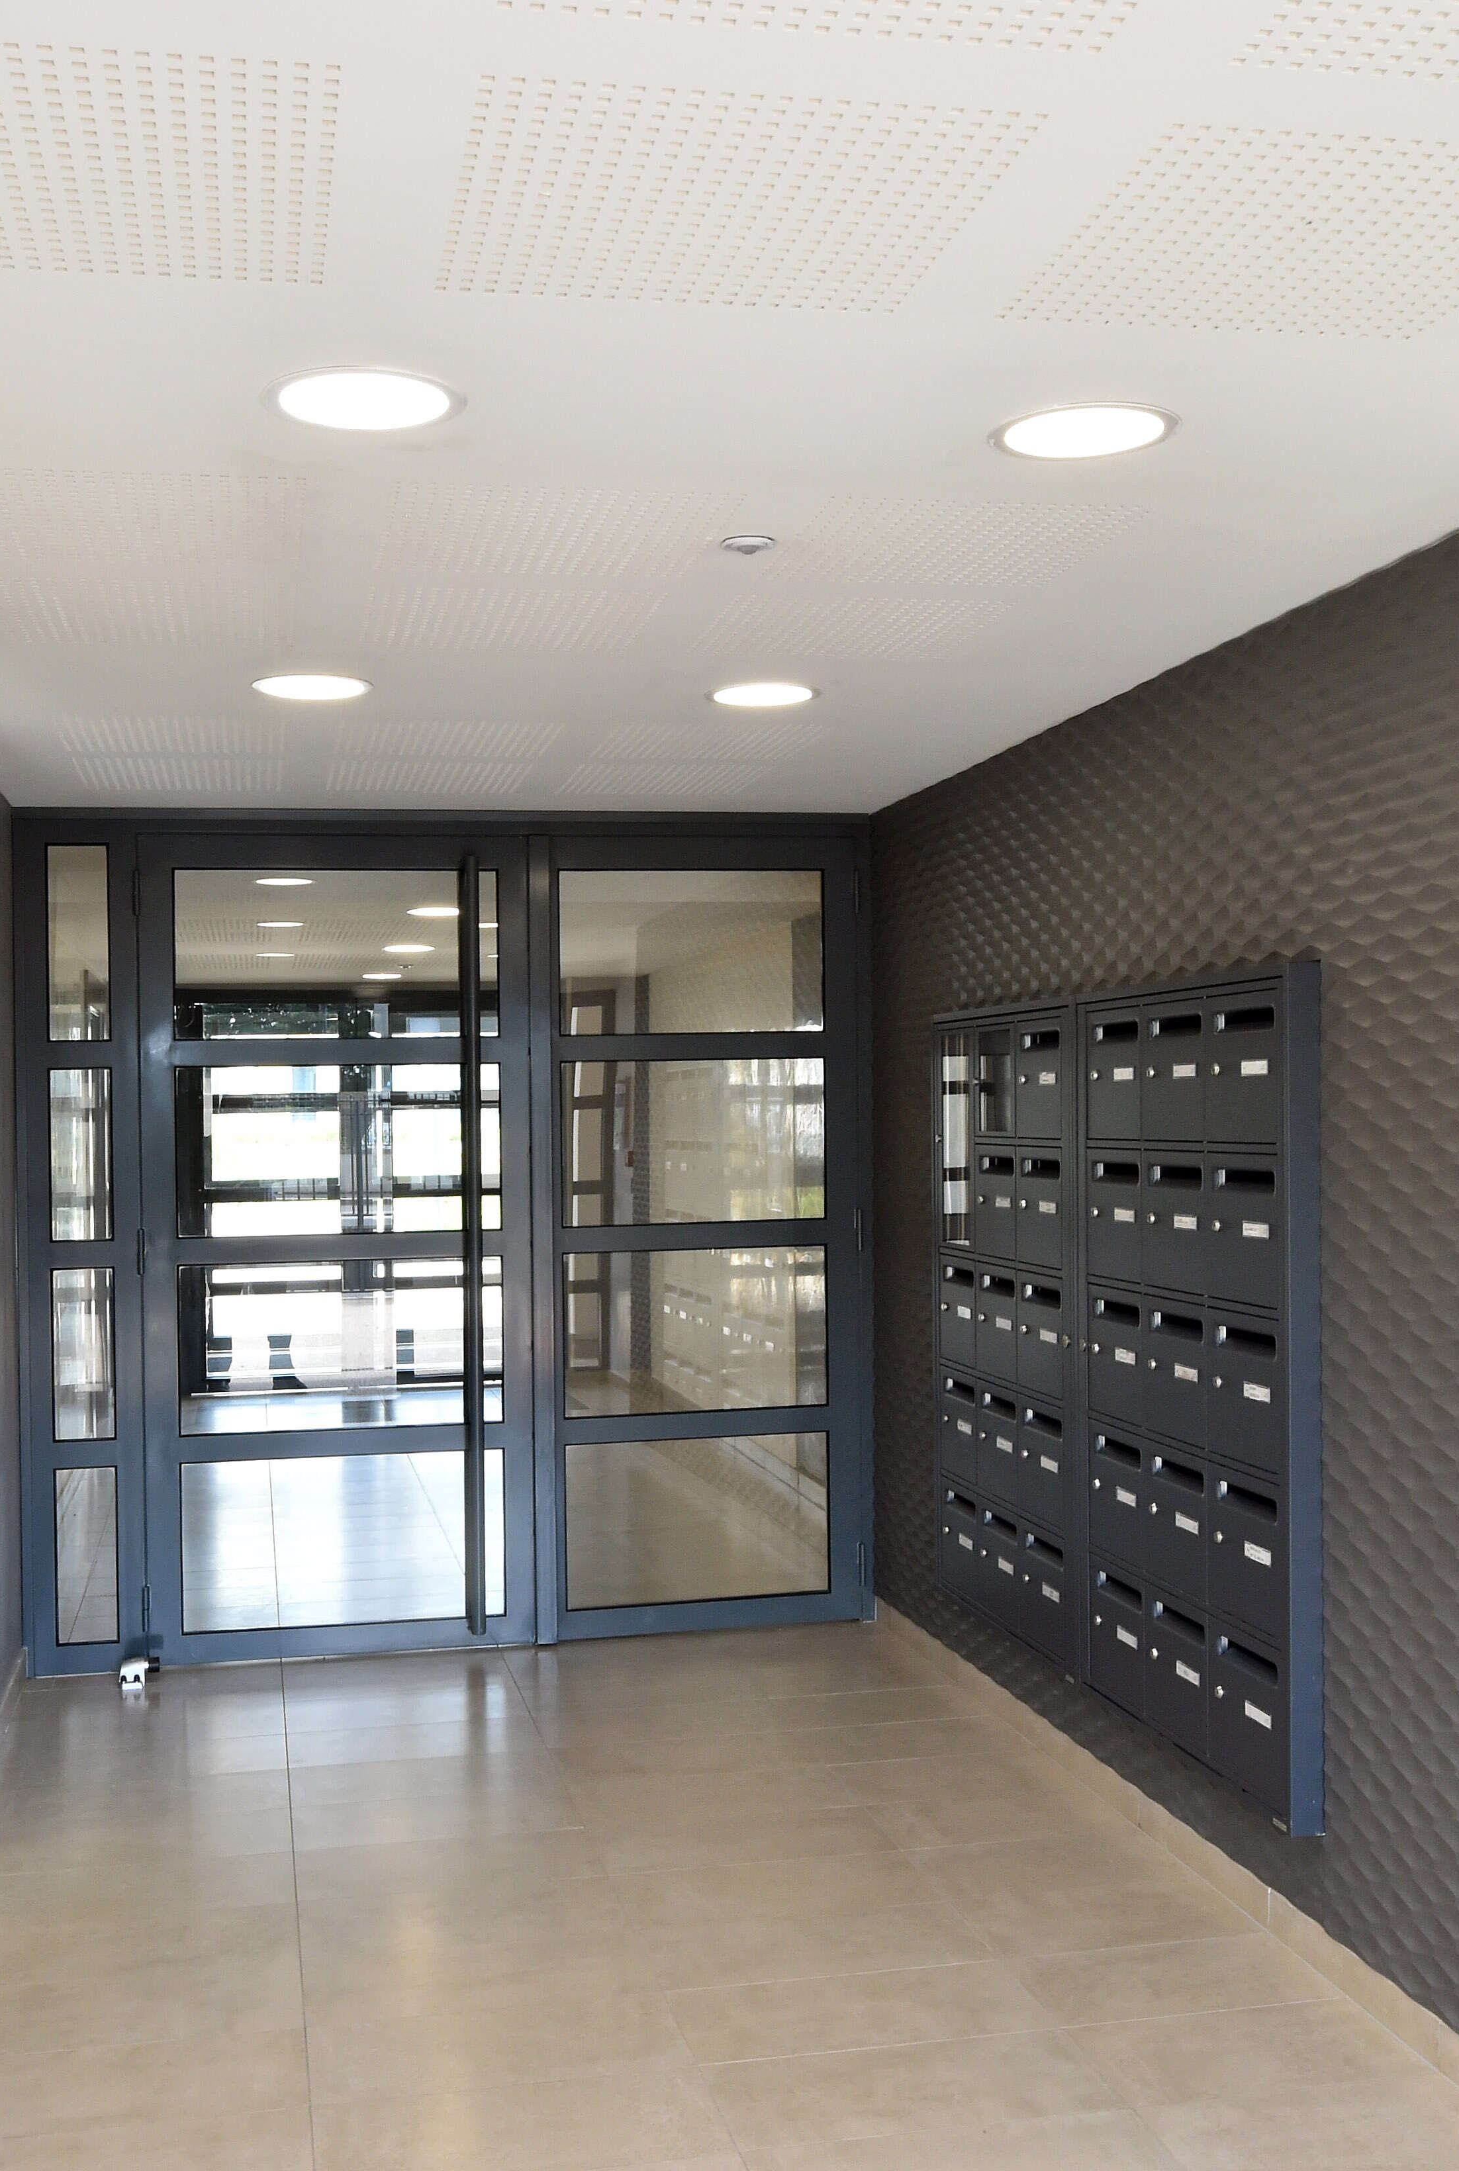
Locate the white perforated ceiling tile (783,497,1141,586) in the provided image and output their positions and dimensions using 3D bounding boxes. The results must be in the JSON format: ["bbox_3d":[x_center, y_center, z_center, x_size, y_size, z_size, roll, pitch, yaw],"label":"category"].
[{"bbox_3d":[0.326,-0.832,3.323,0.487,0.013,0.487,-1,0,-12],"label":"white perforated ceiling tile"}]

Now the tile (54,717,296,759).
[{"bbox_3d":[-1.248,-0.793,4.907,0.490,0.015,0.490,-1,0,-12],"label":"tile"}]

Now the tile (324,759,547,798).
[{"bbox_3d":[-0.781,-0.799,5.615,0.490,0.015,0.490,-1,0,-12],"label":"tile"}]

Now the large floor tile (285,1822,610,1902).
[{"bbox_3d":[-0.575,1.599,4.446,0.600,0.010,0.300,-1,0,-12],"label":"large floor tile"}]

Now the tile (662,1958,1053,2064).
[{"bbox_3d":[0.218,1.592,3.720,0.600,0.015,0.300,-1,0,-12],"label":"tile"}]

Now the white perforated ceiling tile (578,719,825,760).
[{"bbox_3d":[-0.074,-0.812,5.120,0.487,0.013,0.487,-1,0,-12],"label":"white perforated ceiling tile"}]

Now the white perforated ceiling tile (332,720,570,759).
[{"bbox_3d":[-0.664,-0.805,5.051,0.487,0.013,0.487,-1,0,-12],"label":"white perforated ceiling tile"}]

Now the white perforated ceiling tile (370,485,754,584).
[{"bbox_3d":[-0.265,-0.822,3.215,0.490,0.015,0.490,-1,0,-12],"label":"white perforated ceiling tile"}]

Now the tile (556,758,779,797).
[{"bbox_3d":[-0.176,-0.806,5.709,0.487,0.013,0.487,-1,0,-12],"label":"tile"}]

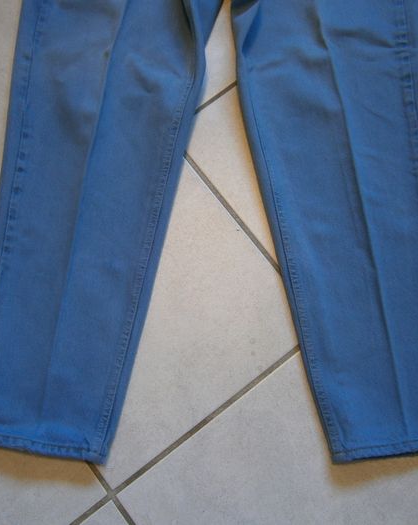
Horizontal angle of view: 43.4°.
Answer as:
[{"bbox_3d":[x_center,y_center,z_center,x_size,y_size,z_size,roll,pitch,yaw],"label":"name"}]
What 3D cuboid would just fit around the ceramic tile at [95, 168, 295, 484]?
[{"bbox_3d":[-0.095,0.056,0.755,0.358,0.010,0.358,-37,81,-6],"label":"ceramic tile"}]

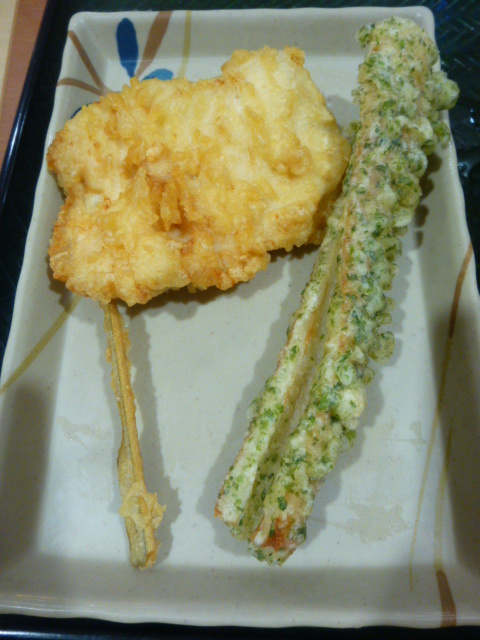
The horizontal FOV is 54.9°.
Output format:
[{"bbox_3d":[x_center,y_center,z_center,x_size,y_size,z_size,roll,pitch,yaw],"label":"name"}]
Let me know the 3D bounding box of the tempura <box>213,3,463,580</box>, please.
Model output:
[{"bbox_3d":[0.036,-0.024,0.146,0.033,0.026,0.178,17,74,8],"label":"tempura"}]

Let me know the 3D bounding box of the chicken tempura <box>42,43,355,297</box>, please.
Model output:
[{"bbox_3d":[-0.015,-0.055,0.161,0.104,0.026,0.098,-10,70,-2],"label":"chicken tempura"}]

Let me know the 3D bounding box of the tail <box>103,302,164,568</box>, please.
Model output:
[{"bbox_3d":[-0.033,0.031,0.136,0.009,0.008,0.075,-11,73,-3],"label":"tail"}]

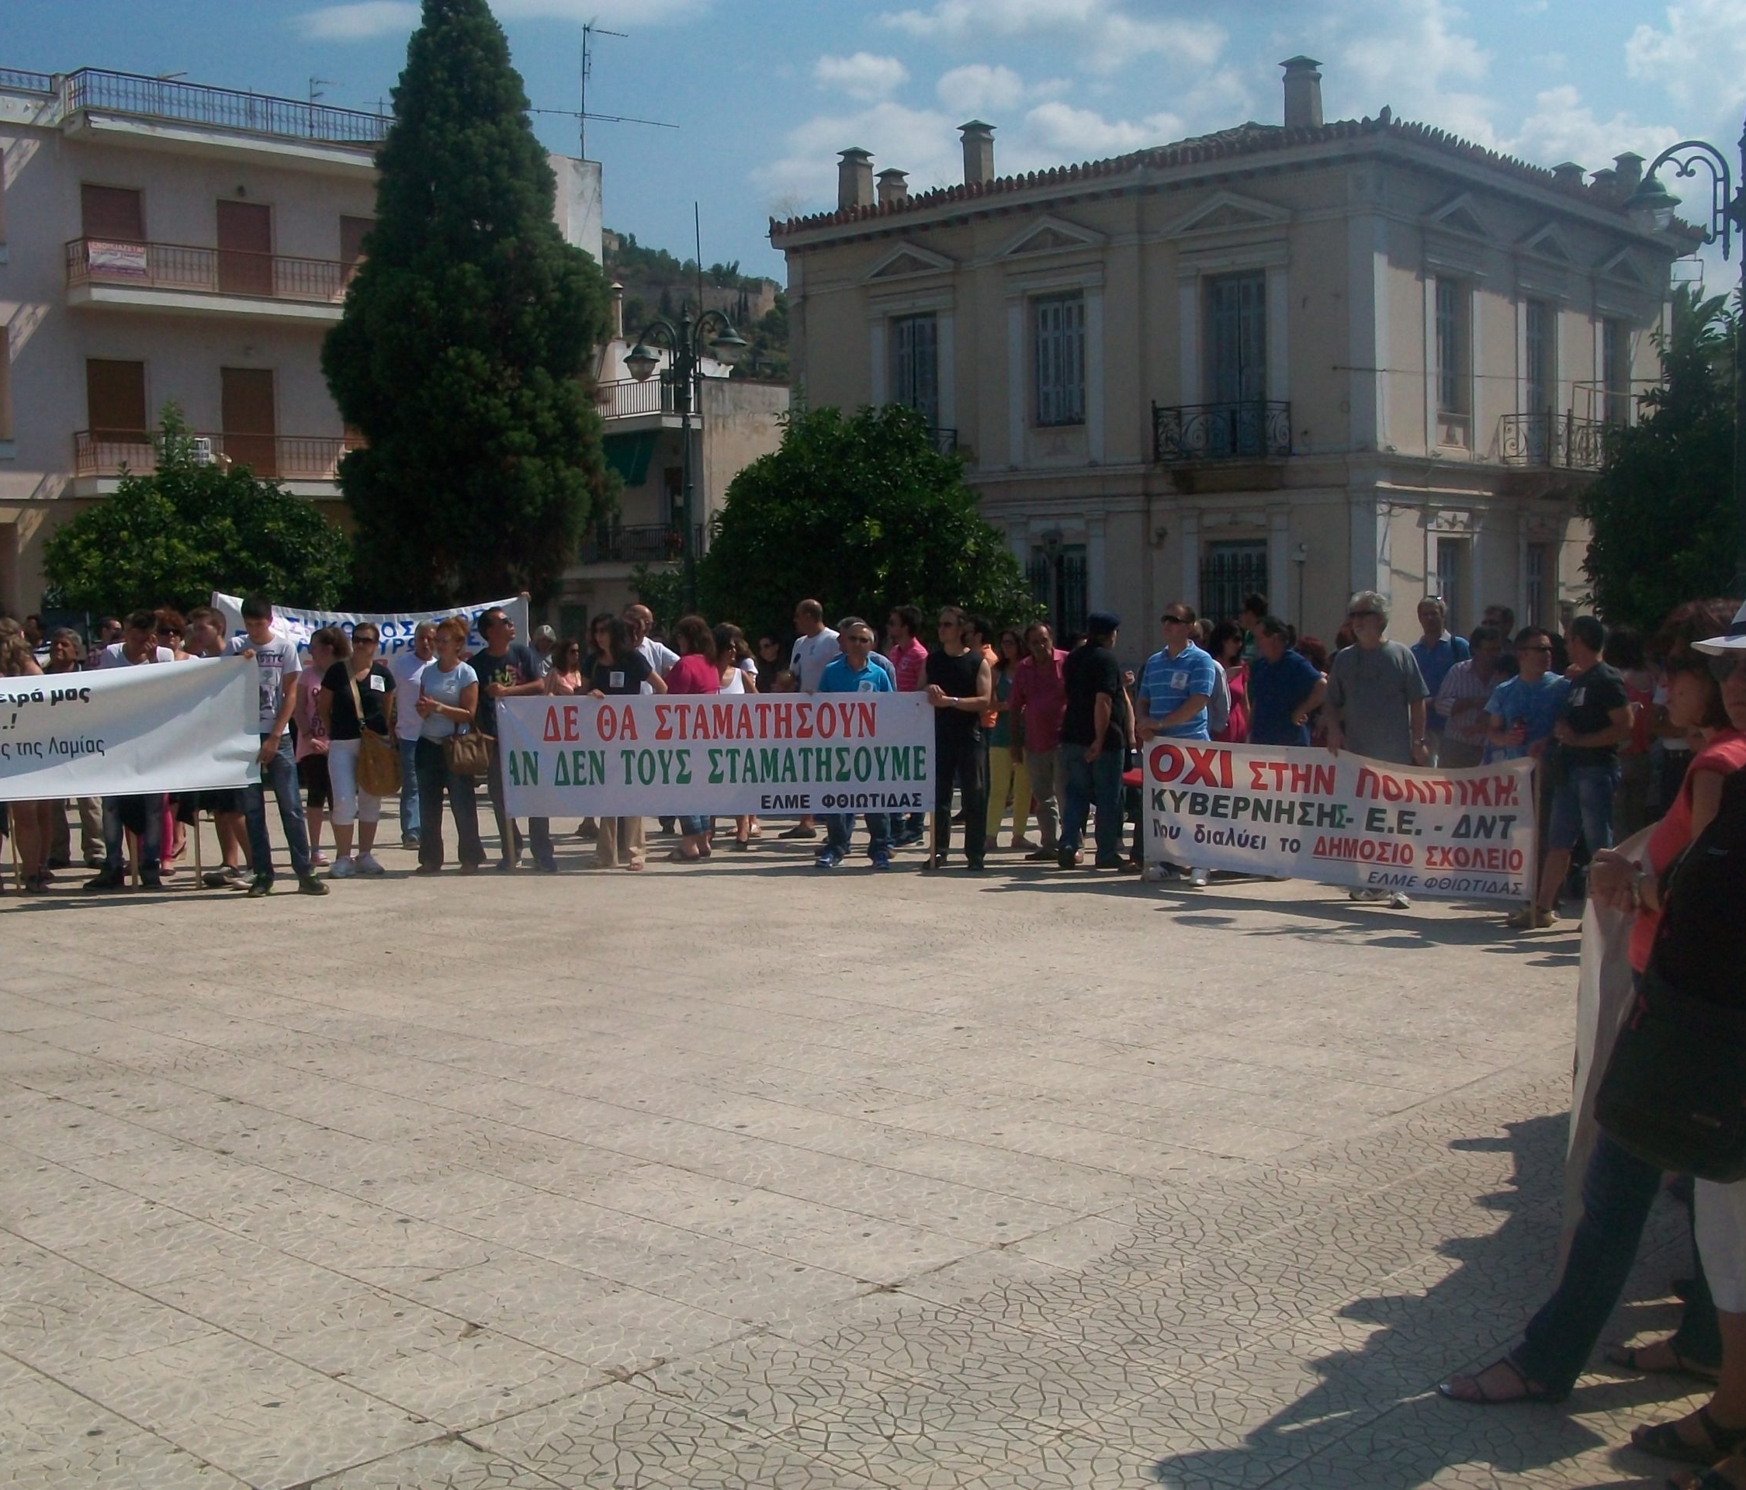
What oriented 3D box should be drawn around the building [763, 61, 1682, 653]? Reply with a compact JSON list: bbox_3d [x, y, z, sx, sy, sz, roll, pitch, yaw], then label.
[{"bbox_3d":[7.500,-6.931,40.406,14.015,11.660,13.833,3,6,42],"label":"building"}]

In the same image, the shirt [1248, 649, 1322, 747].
[{"bbox_3d":[2.698,-0.295,12.800,0.310,0.660,0.500,-5,6,-43],"label":"shirt"}]

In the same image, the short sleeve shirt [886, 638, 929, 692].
[{"bbox_3d":[0.279,-0.482,14.600,0.280,0.650,0.450,-5,6,-43],"label":"short sleeve shirt"}]

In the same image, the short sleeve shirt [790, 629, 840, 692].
[{"bbox_3d":[-0.447,-0.567,15.000,0.460,0.660,0.290,3,6,40],"label":"short sleeve shirt"}]

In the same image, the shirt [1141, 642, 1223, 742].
[{"bbox_3d":[1.932,-0.318,12.300,0.510,0.650,0.300,2,5,38],"label":"shirt"}]

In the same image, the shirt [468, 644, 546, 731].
[{"bbox_3d":[-2.446,-0.362,13.000,0.510,0.620,0.290,-2,5,-18],"label":"shirt"}]

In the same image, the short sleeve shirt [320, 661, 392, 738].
[{"bbox_3d":[-3.354,-0.298,12.700,0.470,0.530,0.270,-2,4,-14],"label":"short sleeve shirt"}]

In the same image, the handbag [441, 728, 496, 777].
[{"bbox_3d":[-2.590,0.040,12.500,0.340,0.330,0.170,-2,4,-14],"label":"handbag"}]

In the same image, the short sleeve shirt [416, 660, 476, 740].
[{"bbox_3d":[-2.751,-0.296,12.600,0.410,0.530,0.260,0,4,15],"label":"short sleeve shirt"}]

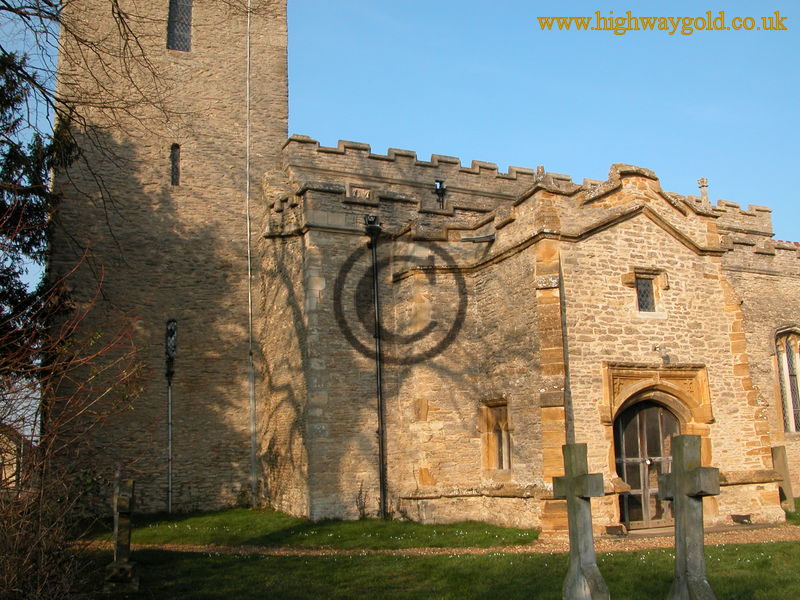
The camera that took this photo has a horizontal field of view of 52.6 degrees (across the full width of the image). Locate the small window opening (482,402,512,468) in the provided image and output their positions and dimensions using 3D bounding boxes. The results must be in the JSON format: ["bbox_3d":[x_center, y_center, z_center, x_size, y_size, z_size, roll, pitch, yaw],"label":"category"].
[{"bbox_3d":[1.821,2.434,14.457,0.250,1.155,0.904,2,-11,-24],"label":"small window opening"}]

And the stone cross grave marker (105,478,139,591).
[{"bbox_3d":[-3.431,2.841,9.913,0.380,1.300,0.550,2,-11,-24],"label":"stone cross grave marker"}]

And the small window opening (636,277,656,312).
[{"bbox_3d":[4.434,-0.076,14.760,0.414,0.628,0.200,2,-11,-24],"label":"small window opening"}]

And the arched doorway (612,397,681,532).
[{"bbox_3d":[4.446,2.951,14.539,1.583,2.248,0.120,2,-11,-24],"label":"arched doorway"}]

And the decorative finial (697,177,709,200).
[{"bbox_3d":[5.991,-2.192,15.994,0.220,0.505,0.220,2,-11,-24],"label":"decorative finial"}]

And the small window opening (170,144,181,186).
[{"bbox_3d":[-4.831,-2.861,17.352,0.199,0.947,0.200,3,-11,-27],"label":"small window opening"}]

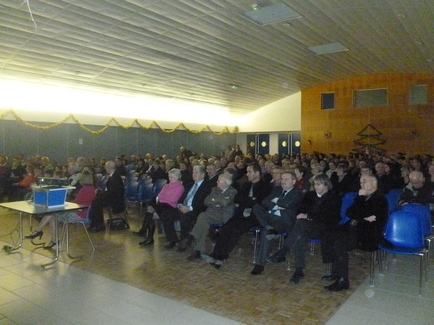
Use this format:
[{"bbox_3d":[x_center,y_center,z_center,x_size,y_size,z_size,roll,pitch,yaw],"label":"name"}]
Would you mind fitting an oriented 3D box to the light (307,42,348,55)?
[{"bbox_3d":[3.823,-3.939,12.115,1.140,0.080,1.110,2,3,38],"label":"light"}]

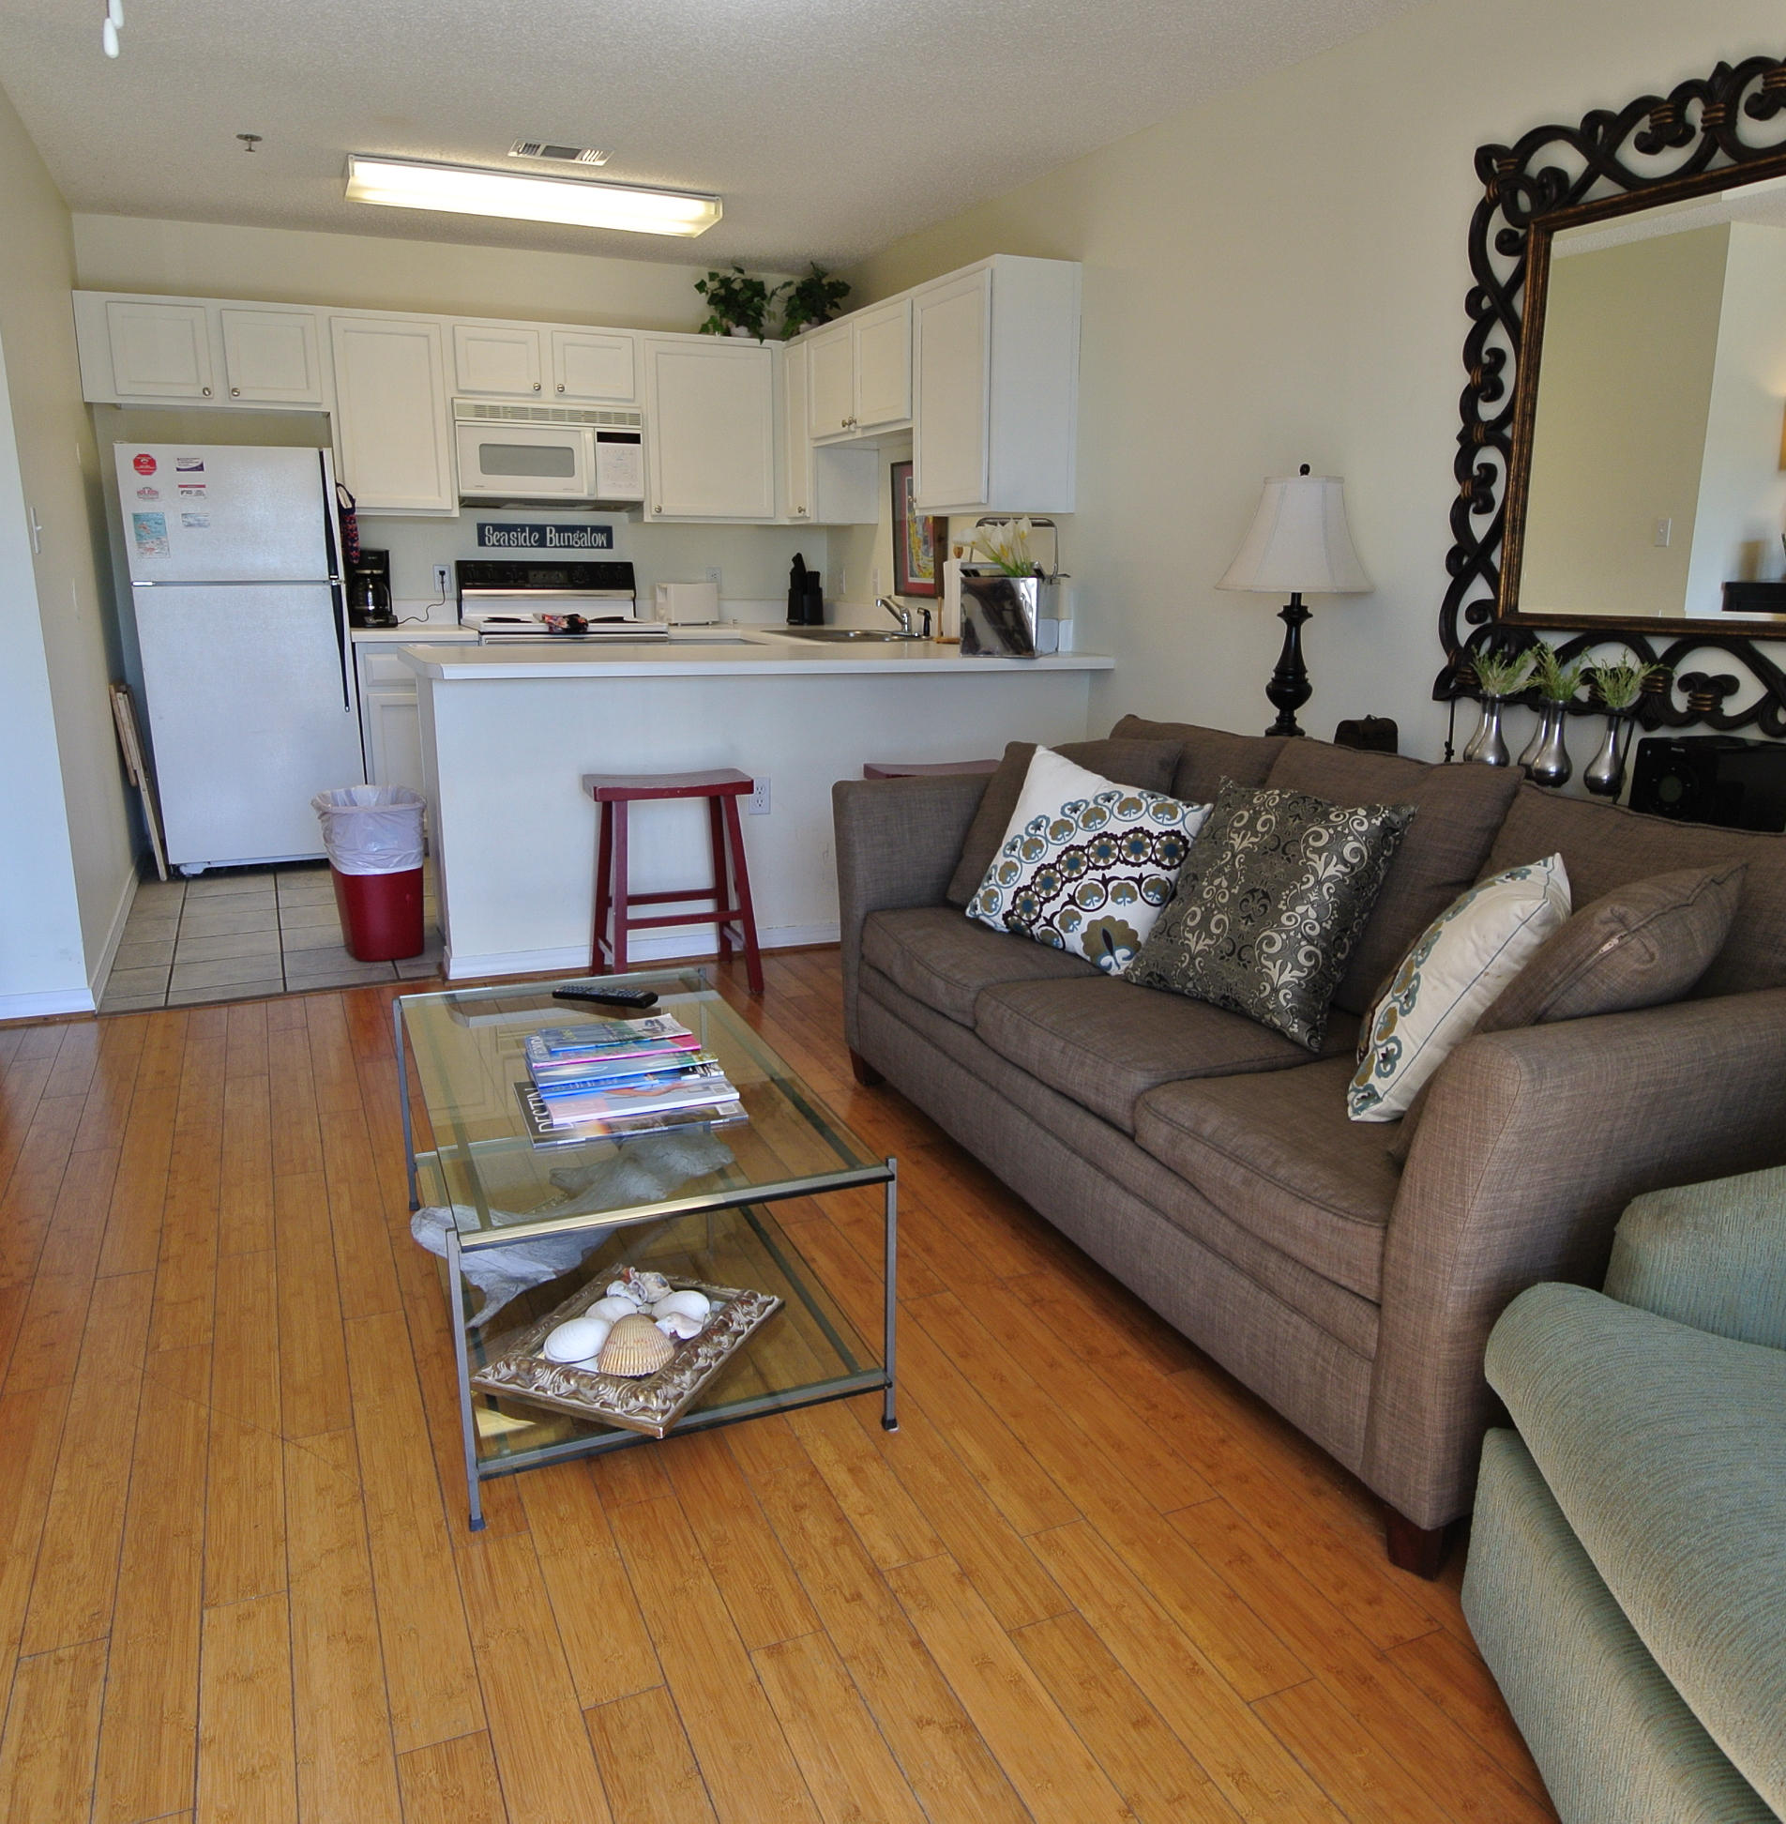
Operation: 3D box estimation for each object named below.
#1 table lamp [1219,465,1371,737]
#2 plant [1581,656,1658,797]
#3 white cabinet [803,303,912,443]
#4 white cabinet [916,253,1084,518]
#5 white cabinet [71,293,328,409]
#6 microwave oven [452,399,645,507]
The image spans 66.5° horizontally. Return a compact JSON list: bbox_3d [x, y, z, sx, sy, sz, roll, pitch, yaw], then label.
[{"bbox_3d":[0.972,-0.690,3.294,0.335,0.690,0.335,-6,15,-24],"label":"table lamp"},{"bbox_3d":[1.383,-0.359,2.621,0.110,0.265,0.130,-6,16,-24],"label":"plant"},{"bbox_3d":[0.007,-2.094,5.339,0.328,0.457,0.960,-6,15,-24],"label":"white cabinet"},{"bbox_3d":[0.333,-1.751,4.640,0.315,0.775,0.610,-6,16,-24],"label":"white cabinet"},{"bbox_3d":[-2.648,-2.149,5.276,0.855,0.392,0.315,-6,16,-24],"label":"white cabinet"},{"bbox_3d":[-1.486,-1.938,5.832,0.770,0.400,0.400,-6,16,-24],"label":"microwave oven"}]

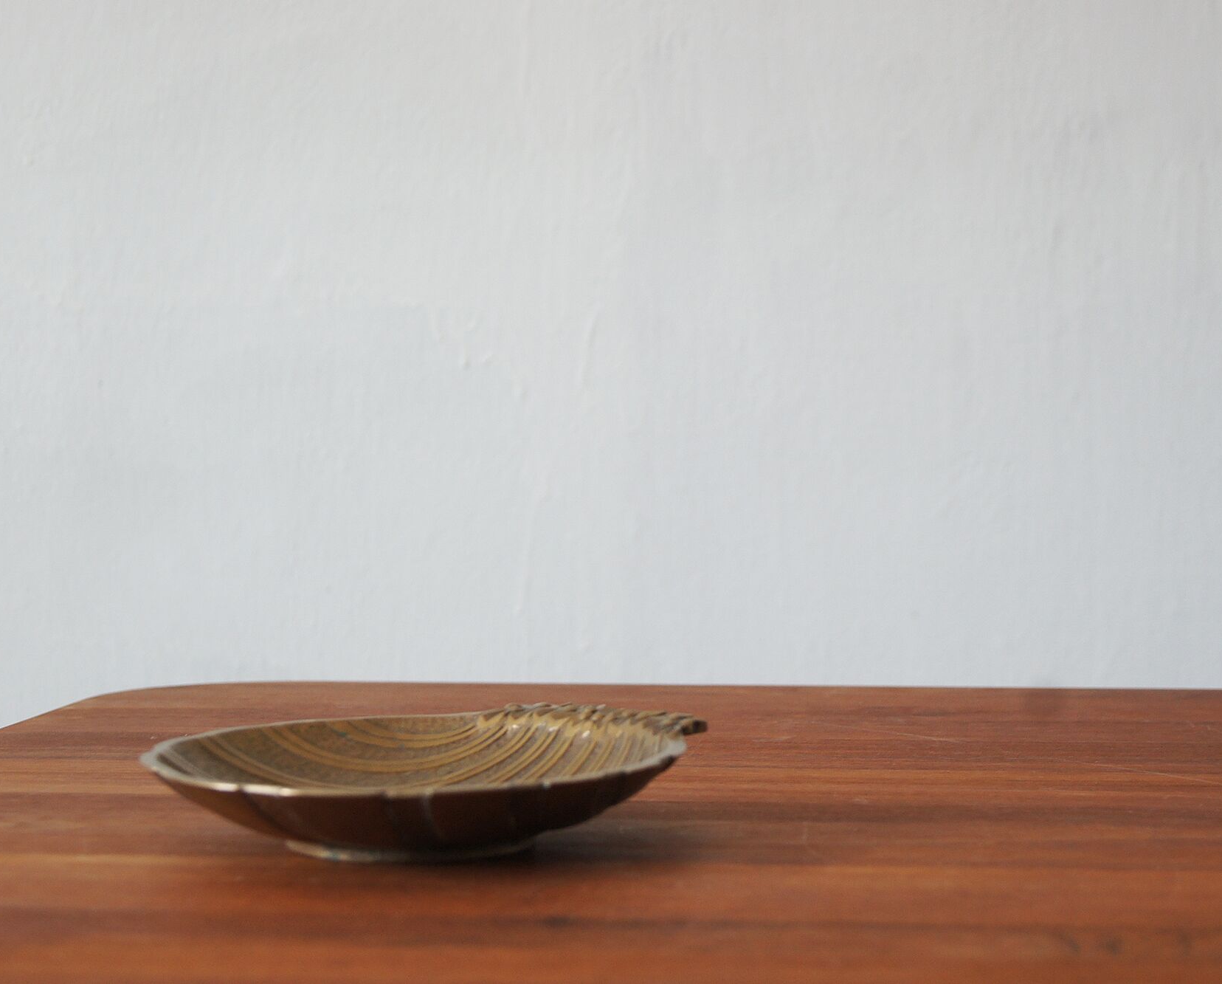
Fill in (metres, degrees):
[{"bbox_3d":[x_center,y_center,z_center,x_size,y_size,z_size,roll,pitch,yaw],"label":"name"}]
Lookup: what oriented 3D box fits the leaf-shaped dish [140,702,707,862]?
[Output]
[{"bbox_3d":[-0.052,0.085,0.868,0.157,0.032,0.190,1,2,25],"label":"leaf-shaped dish"}]

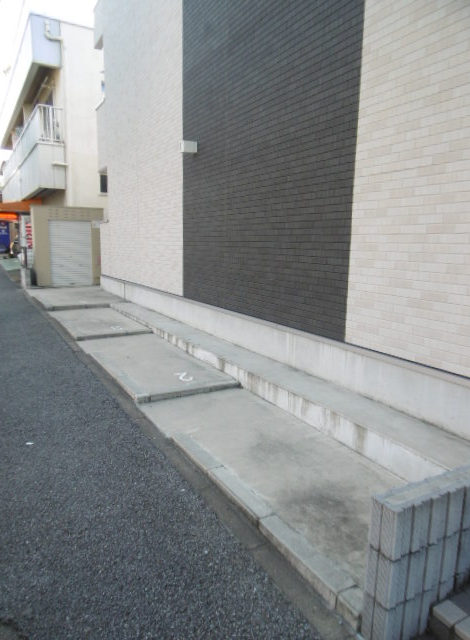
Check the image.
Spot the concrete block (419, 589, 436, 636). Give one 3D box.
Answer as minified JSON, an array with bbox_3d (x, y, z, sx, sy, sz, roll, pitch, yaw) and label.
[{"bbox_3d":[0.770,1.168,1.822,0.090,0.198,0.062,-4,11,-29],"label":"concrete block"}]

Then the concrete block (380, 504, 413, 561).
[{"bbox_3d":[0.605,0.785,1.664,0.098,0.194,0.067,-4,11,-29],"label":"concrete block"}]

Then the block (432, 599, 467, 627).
[{"bbox_3d":[0.853,1.174,1.758,0.092,0.040,0.088,-4,11,-29],"label":"block"}]

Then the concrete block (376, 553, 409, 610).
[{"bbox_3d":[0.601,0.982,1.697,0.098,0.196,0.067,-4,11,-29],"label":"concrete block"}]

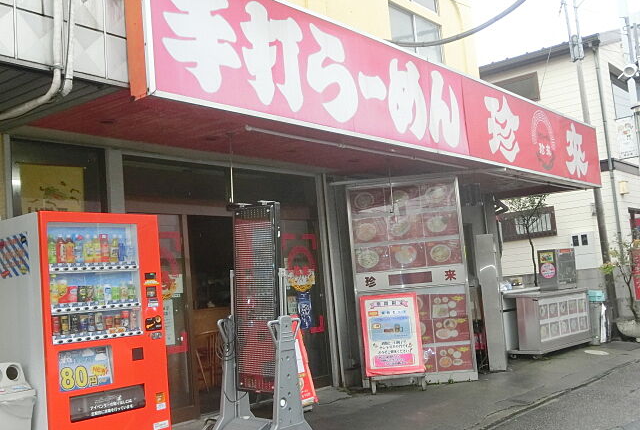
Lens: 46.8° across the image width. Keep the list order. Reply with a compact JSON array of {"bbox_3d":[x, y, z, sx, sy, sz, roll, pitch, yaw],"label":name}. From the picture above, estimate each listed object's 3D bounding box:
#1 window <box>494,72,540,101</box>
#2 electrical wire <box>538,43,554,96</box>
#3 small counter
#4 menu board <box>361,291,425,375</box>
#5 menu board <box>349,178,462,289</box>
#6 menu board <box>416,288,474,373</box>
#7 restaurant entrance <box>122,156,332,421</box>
[{"bbox_3d":[3.709,-2.348,14.202,1.050,0.575,0.100,-9,-8,37],"label":"window"},{"bbox_3d":[4.098,-2.619,13.410,0.315,0.872,0.060,-9,-8,37],"label":"electrical wire"},{"bbox_3d":[3.281,1.547,10.645,0.600,0.815,1.643,-10,-8,41],"label":"small counter"},{"bbox_3d":[0.780,1.283,7.959,0.624,0.839,0.080,-6,-6,8],"label":"menu board"},{"bbox_3d":[0.992,0.246,8.533,1.251,1.238,0.100,-5,-6,4],"label":"menu board"},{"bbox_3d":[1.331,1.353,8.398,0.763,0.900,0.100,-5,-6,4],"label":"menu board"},{"bbox_3d":[-0.878,0.751,7.912,0.200,2.524,2.850,-9,-8,37],"label":"restaurant entrance"}]

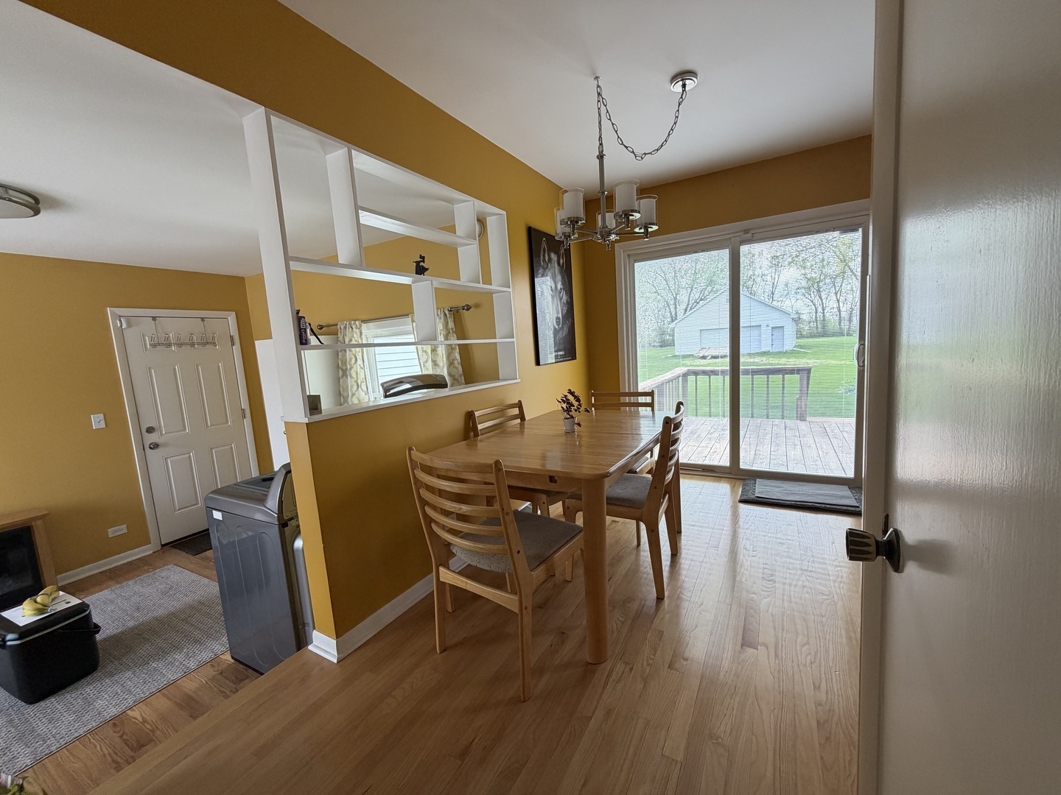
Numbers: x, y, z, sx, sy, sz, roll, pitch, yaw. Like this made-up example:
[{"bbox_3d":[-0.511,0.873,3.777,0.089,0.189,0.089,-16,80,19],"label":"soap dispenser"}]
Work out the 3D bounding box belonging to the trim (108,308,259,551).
[{"bbox_3d":[-3.122,0.249,4.015,0.060,2.090,0.951,1,8,30],"label":"trim"}]

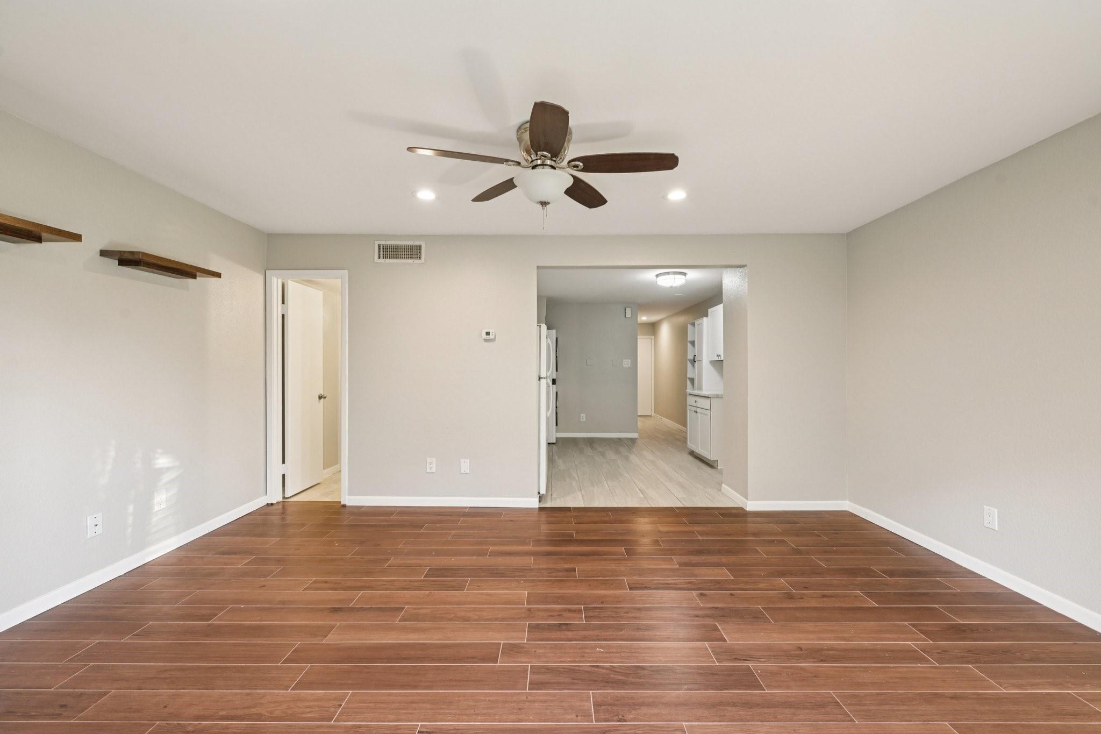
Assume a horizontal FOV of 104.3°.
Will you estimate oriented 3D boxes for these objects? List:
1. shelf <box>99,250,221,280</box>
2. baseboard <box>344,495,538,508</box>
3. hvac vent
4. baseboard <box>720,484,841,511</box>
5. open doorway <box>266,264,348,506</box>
[{"bbox_3d":[-2.443,-0.632,2.730,0.237,0.065,0.595,0,0,0],"label":"shelf"},{"bbox_3d":[-0.963,1.200,3.815,1.720,0.084,0.018,0,0,0],"label":"baseboard"},{"bbox_3d":[-1.344,-1.025,3.822,0.445,0.190,0.020,0,0,0],"label":"hvac vent"},{"bbox_3d":[2.170,1.226,4.050,0.870,0.085,0.540,0,0,0],"label":"baseboard"},{"bbox_3d":[-2.185,0.183,3.880,0.737,2.100,0.120,0,0,0],"label":"open doorway"}]

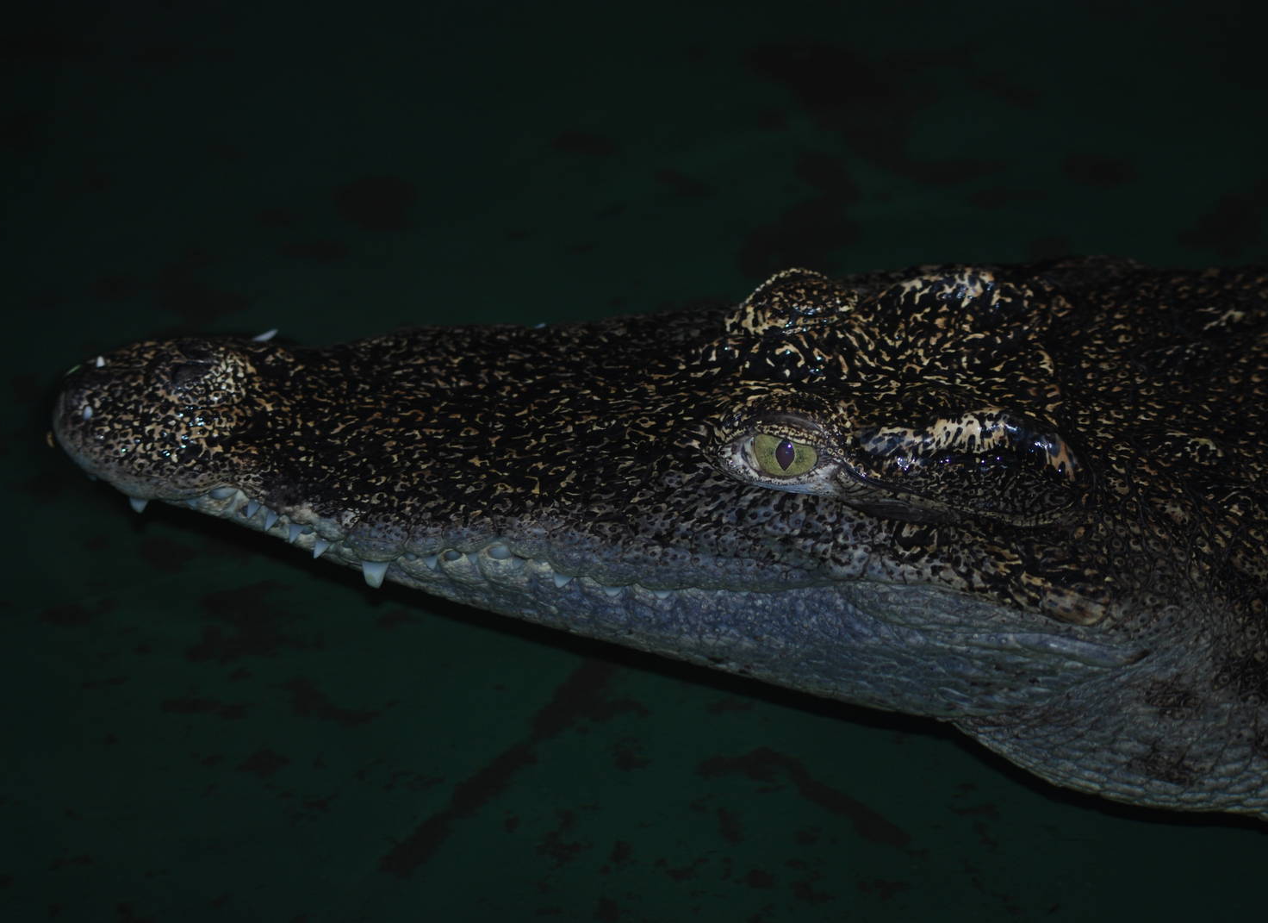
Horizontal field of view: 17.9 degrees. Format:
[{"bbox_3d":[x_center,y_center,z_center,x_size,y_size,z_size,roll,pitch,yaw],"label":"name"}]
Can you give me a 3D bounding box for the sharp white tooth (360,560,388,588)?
[{"bbox_3d":[-0.107,0.046,1.660,0.011,0.013,0.009,6,40,7],"label":"sharp white tooth"}]

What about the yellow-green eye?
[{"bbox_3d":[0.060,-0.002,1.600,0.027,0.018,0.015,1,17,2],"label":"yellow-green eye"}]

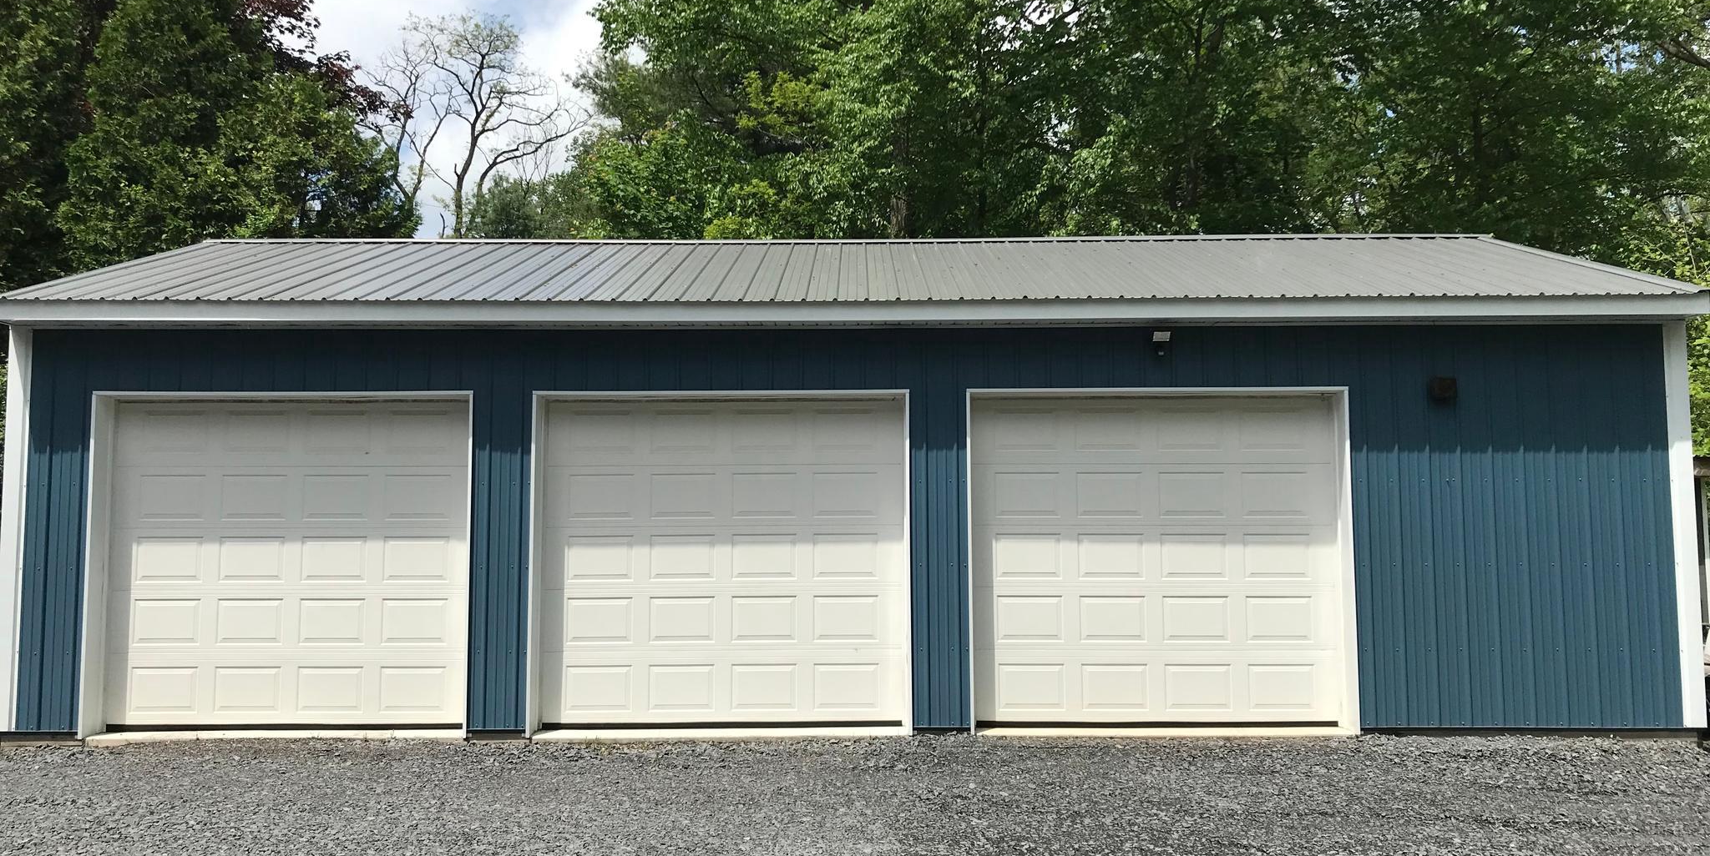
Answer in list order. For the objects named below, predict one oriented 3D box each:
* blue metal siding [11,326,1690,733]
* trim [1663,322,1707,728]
[{"bbox_3d":[-0.065,0.718,10.059,11.970,2.920,0.120,0,-5,0],"label":"blue metal siding"},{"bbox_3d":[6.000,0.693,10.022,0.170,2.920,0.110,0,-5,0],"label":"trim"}]

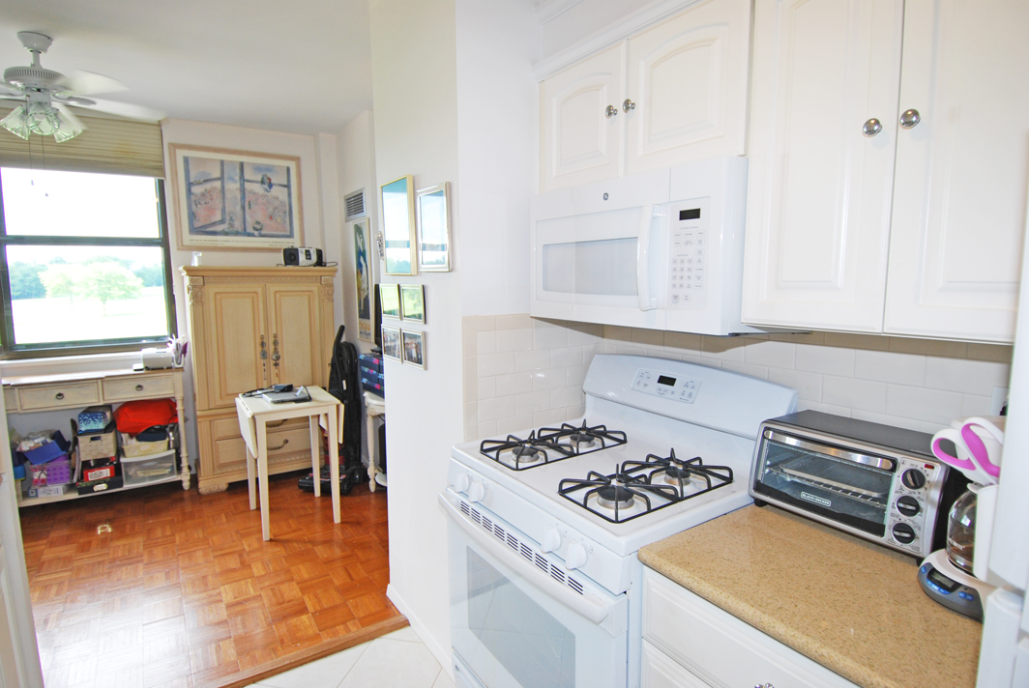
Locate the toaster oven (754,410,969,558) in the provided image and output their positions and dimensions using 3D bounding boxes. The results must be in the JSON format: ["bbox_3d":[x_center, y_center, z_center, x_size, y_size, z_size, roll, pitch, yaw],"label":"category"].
[{"bbox_3d":[0.771,0.294,1.228,0.235,0.223,0.377,-5,8,-33],"label":"toaster oven"}]

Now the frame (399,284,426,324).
[{"bbox_3d":[-0.383,-0.150,2.029,0.016,0.142,0.187,-5,8,-33],"label":"frame"}]

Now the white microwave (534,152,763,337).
[{"bbox_3d":[0.402,-0.273,1.618,0.369,0.411,0.772,-5,8,-33],"label":"white microwave"}]

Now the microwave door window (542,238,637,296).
[{"bbox_3d":[0.215,-0.226,1.610,0.022,0.153,0.410,-6,9,-34],"label":"microwave door window"}]

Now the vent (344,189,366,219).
[{"bbox_3d":[-1.178,-1.010,3.971,0.022,0.187,0.479,-5,8,-33],"label":"vent"}]

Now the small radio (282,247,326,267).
[{"bbox_3d":[-1.571,-0.643,4.053,0.260,0.135,0.160,-7,10,-43],"label":"small radio"}]

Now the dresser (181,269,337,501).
[{"bbox_3d":[-1.833,0.206,4.018,0.984,1.522,0.505,-5,8,-33],"label":"dresser"}]

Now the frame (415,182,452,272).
[{"bbox_3d":[-0.273,-0.382,1.826,0.024,0.277,0.210,-5,8,-33],"label":"frame"}]

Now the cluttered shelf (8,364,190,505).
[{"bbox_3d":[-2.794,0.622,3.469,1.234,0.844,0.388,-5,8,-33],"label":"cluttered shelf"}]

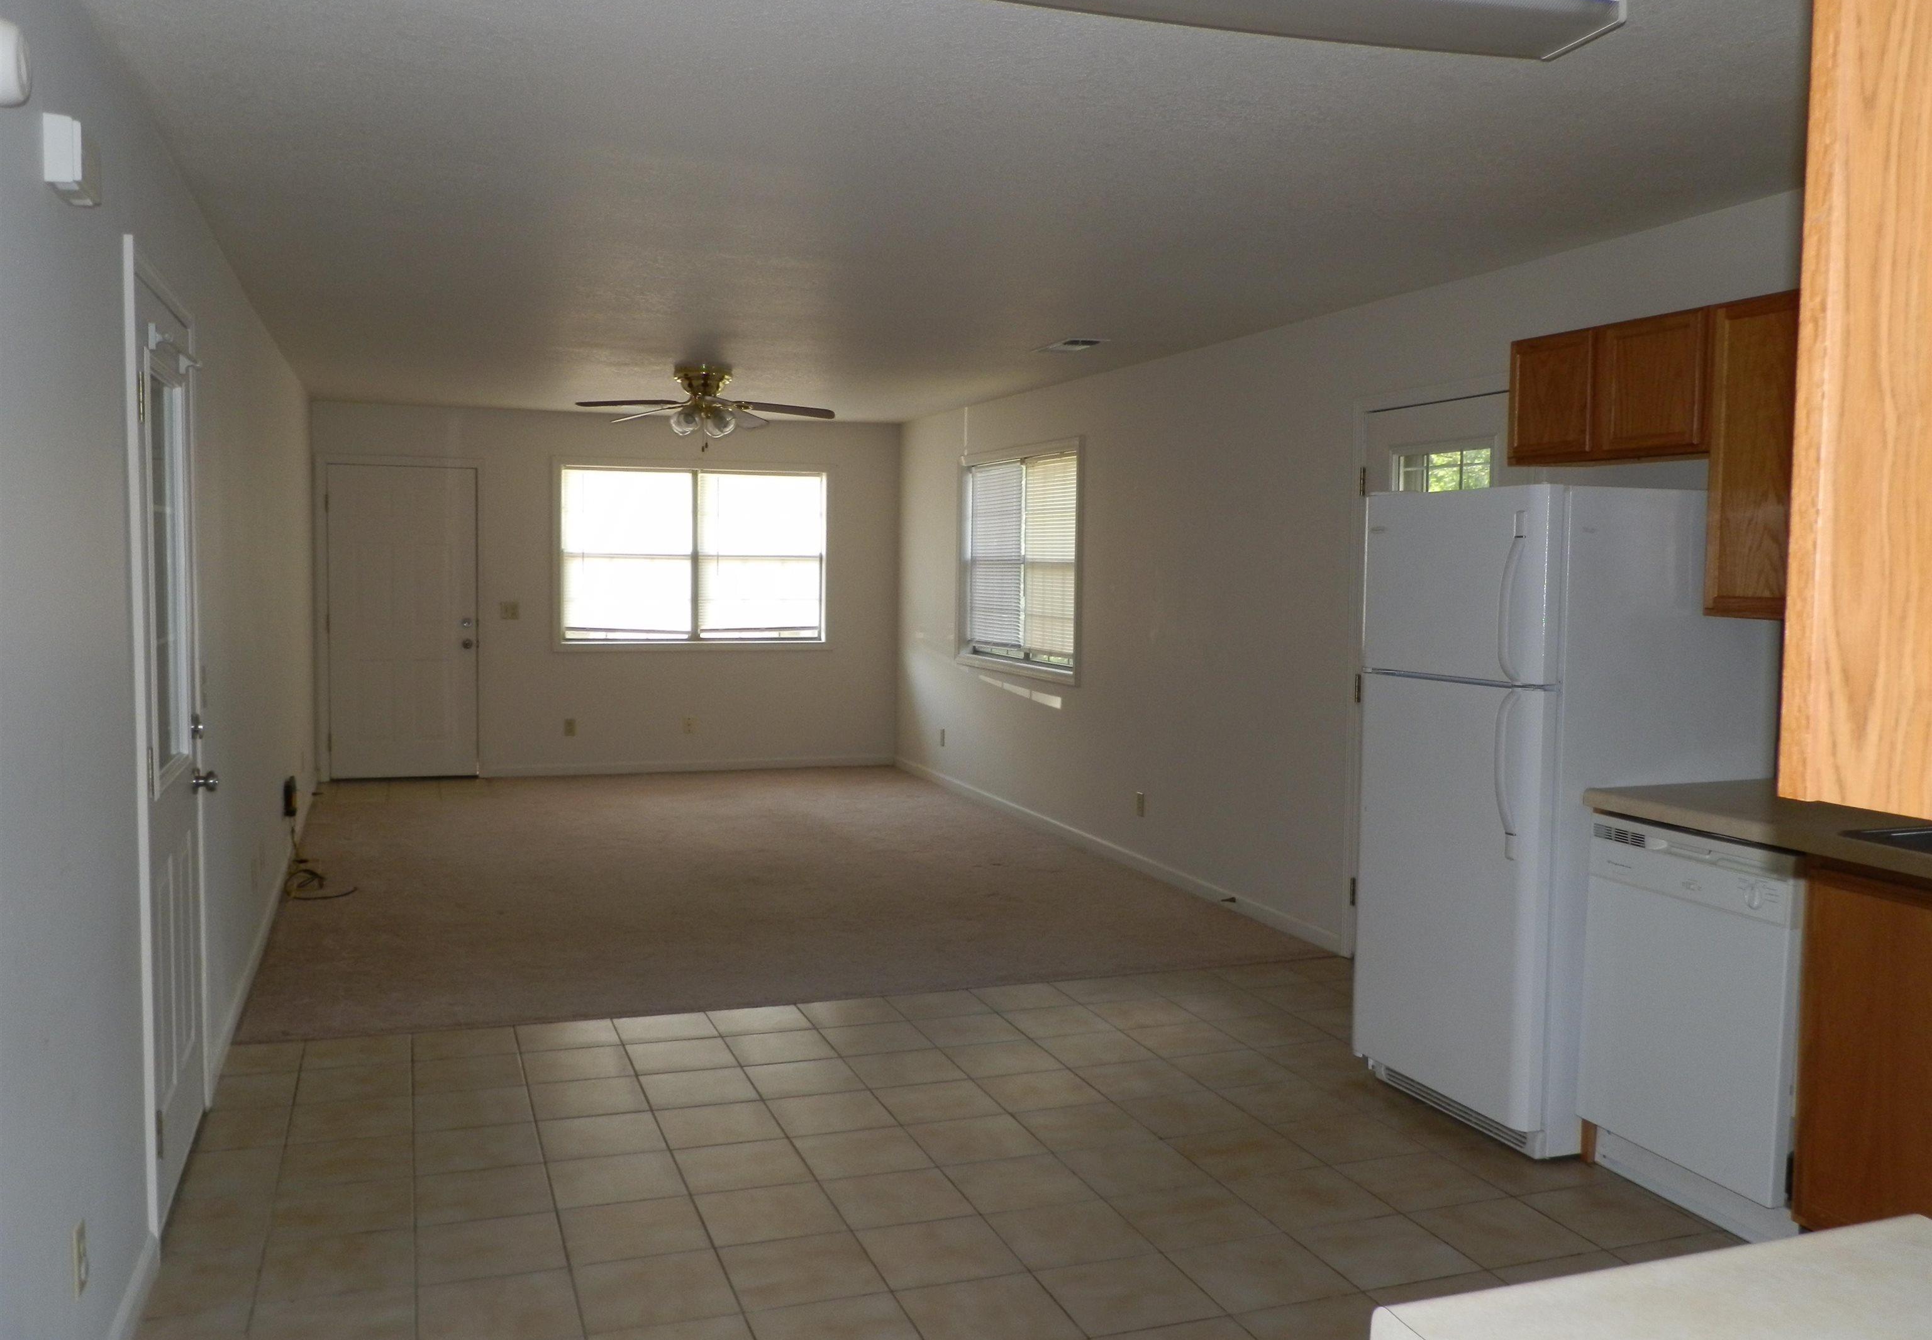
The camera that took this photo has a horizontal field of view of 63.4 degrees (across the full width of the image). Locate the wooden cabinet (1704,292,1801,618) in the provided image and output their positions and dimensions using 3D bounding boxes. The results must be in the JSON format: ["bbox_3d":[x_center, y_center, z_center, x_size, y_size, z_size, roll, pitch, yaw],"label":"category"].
[{"bbox_3d":[2.047,-0.499,3.690,0.320,0.757,0.450,-1,4,-20],"label":"wooden cabinet"}]

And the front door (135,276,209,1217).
[{"bbox_3d":[-1.889,0.170,3.704,0.060,2.050,0.890,-1,4,-20],"label":"front door"}]

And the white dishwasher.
[{"bbox_3d":[1.911,0.818,3.712,0.590,0.880,0.600,-1,4,-20],"label":"white dishwasher"}]

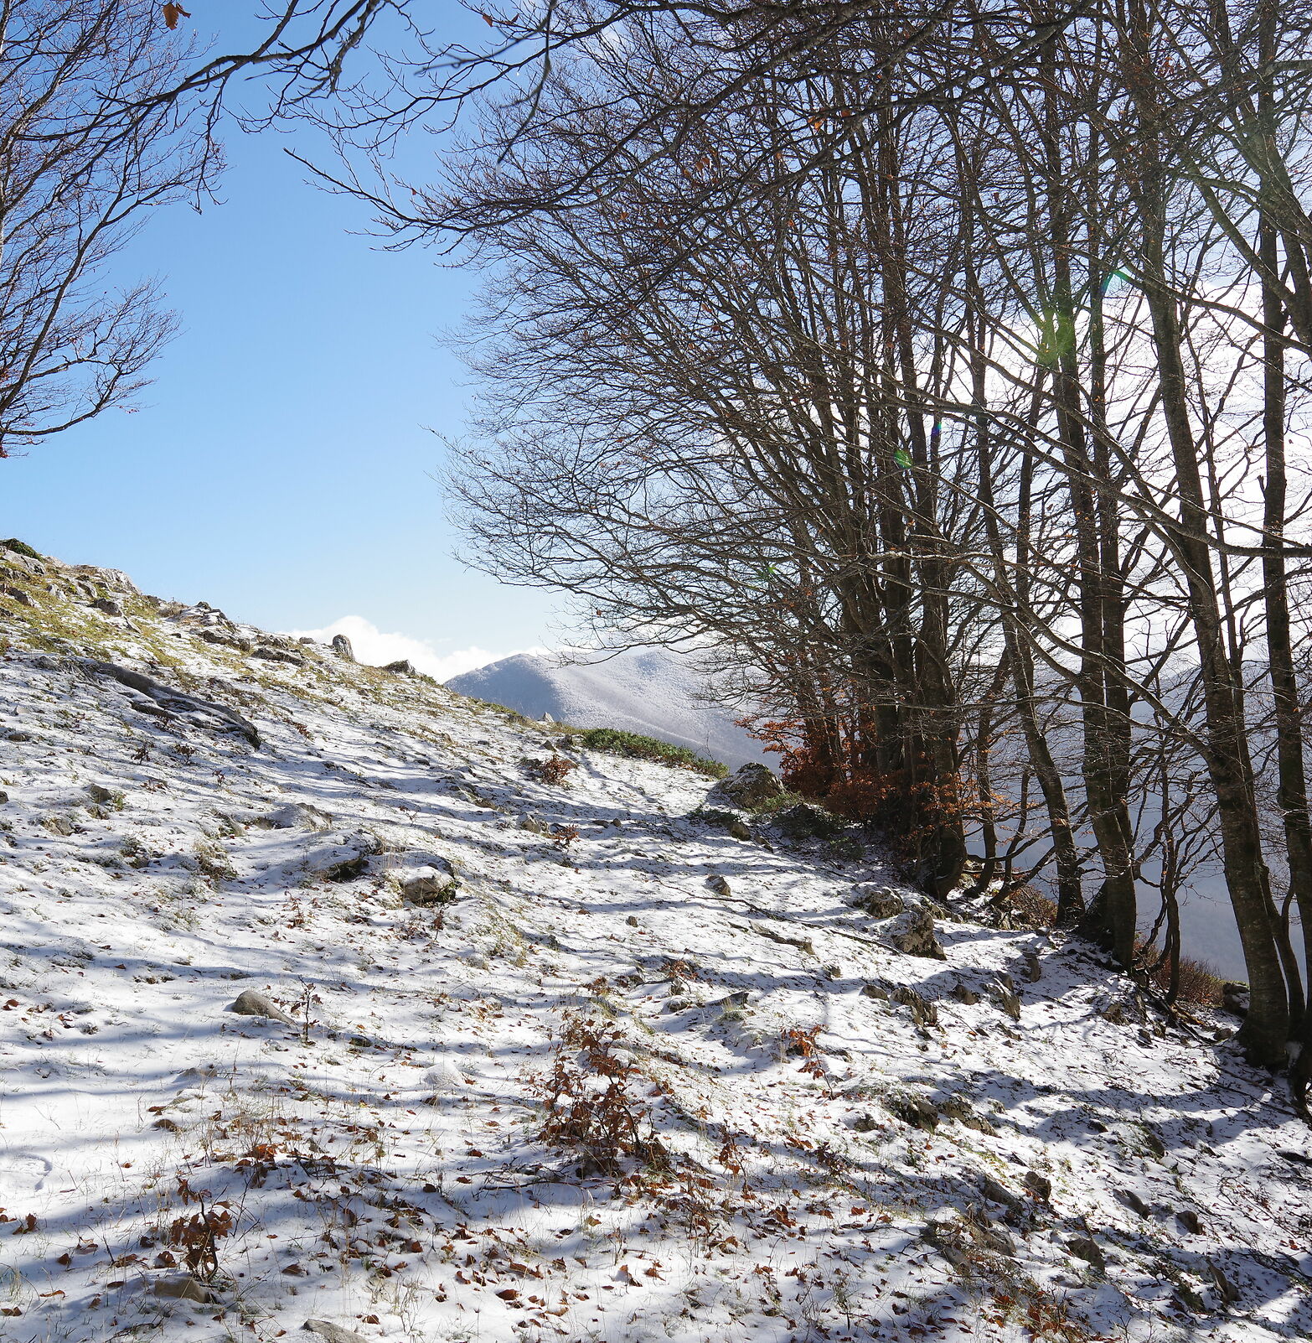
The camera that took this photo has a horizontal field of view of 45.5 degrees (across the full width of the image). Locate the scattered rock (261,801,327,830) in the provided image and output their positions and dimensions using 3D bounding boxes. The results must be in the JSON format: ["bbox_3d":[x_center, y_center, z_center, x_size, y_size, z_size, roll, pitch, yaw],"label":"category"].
[{"bbox_3d":[-2.160,0.857,9.330,0.382,0.154,0.311,0,-2,-13],"label":"scattered rock"}]

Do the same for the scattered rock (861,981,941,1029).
[{"bbox_3d":[1.541,2.095,9.839,0.489,0.264,0.397,0,-2,9],"label":"scattered rock"}]

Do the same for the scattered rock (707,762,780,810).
[{"bbox_3d":[1.425,1.858,25.341,1.160,0.750,1.059,0,-1,3],"label":"scattered rock"}]

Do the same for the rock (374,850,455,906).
[{"bbox_3d":[-1.464,1.250,9.500,0.500,0.288,0.438,0,0,0],"label":"rock"}]

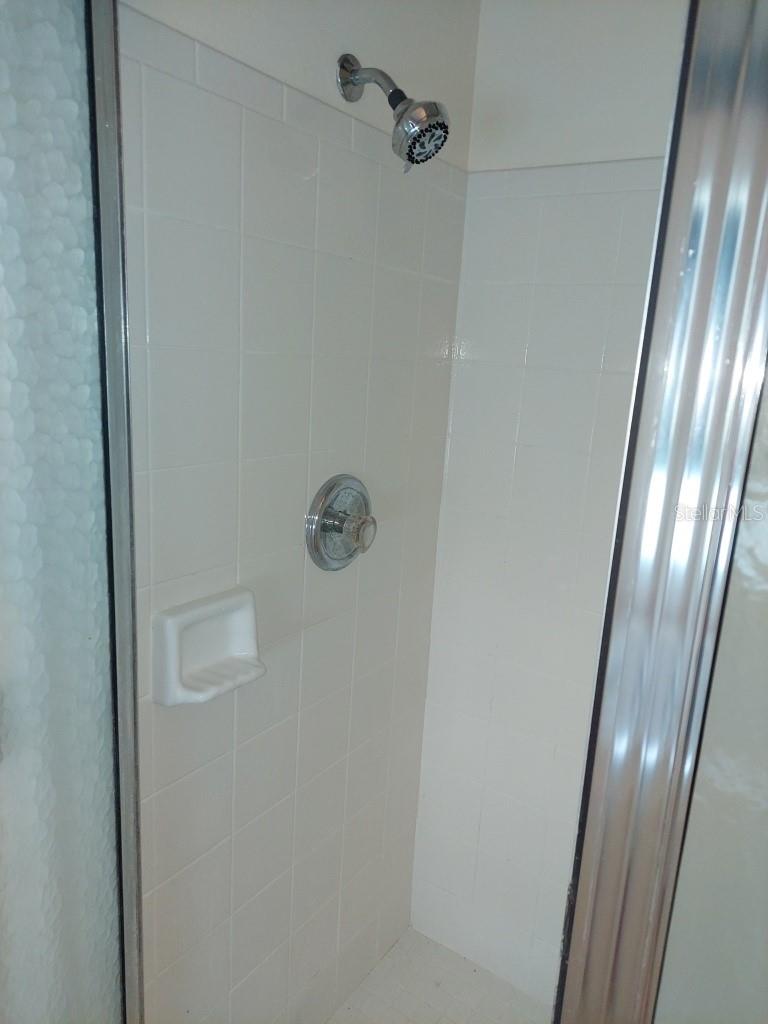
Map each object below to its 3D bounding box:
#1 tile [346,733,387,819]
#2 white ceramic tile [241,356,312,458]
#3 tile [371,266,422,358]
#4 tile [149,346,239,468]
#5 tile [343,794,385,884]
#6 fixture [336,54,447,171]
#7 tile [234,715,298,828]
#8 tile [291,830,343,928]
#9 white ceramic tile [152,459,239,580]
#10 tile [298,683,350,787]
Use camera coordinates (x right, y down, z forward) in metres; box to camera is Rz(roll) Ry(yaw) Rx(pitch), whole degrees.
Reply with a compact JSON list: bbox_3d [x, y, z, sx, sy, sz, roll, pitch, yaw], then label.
[{"bbox_3d":[-0.033,0.537,1.470,0.009,0.150,0.149,12,15,34],"label":"tile"},{"bbox_3d":[-0.163,-0.160,1.061,0.009,0.151,0.151,12,15,33],"label":"white ceramic tile"},{"bbox_3d":[0.021,-0.353,1.269,0.009,0.150,0.149,12,15,34],"label":"tile"},{"bbox_3d":[-0.251,-0.138,0.943,0.009,0.152,0.152,12,15,33],"label":"tile"},{"bbox_3d":[-0.043,0.689,1.511,0.009,0.151,0.151,12,15,33],"label":"tile"},{"bbox_3d":[0.018,-0.588,1.034,0.177,0.166,0.080,12,15,33],"label":"fixture"},{"bbox_3d":[-0.199,0.436,1.196,0.009,0.151,0.151,12,15,33],"label":"tile"},{"bbox_3d":[-0.130,0.711,1.388,0.009,0.151,0.151,12,15,33],"label":"tile"},{"bbox_3d":[-0.259,0.012,0.971,0.009,0.151,0.151,12,15,33],"label":"white ceramic tile"},{"bbox_3d":[-0.111,0.411,1.315,0.009,0.150,0.149,12,15,34],"label":"tile"}]

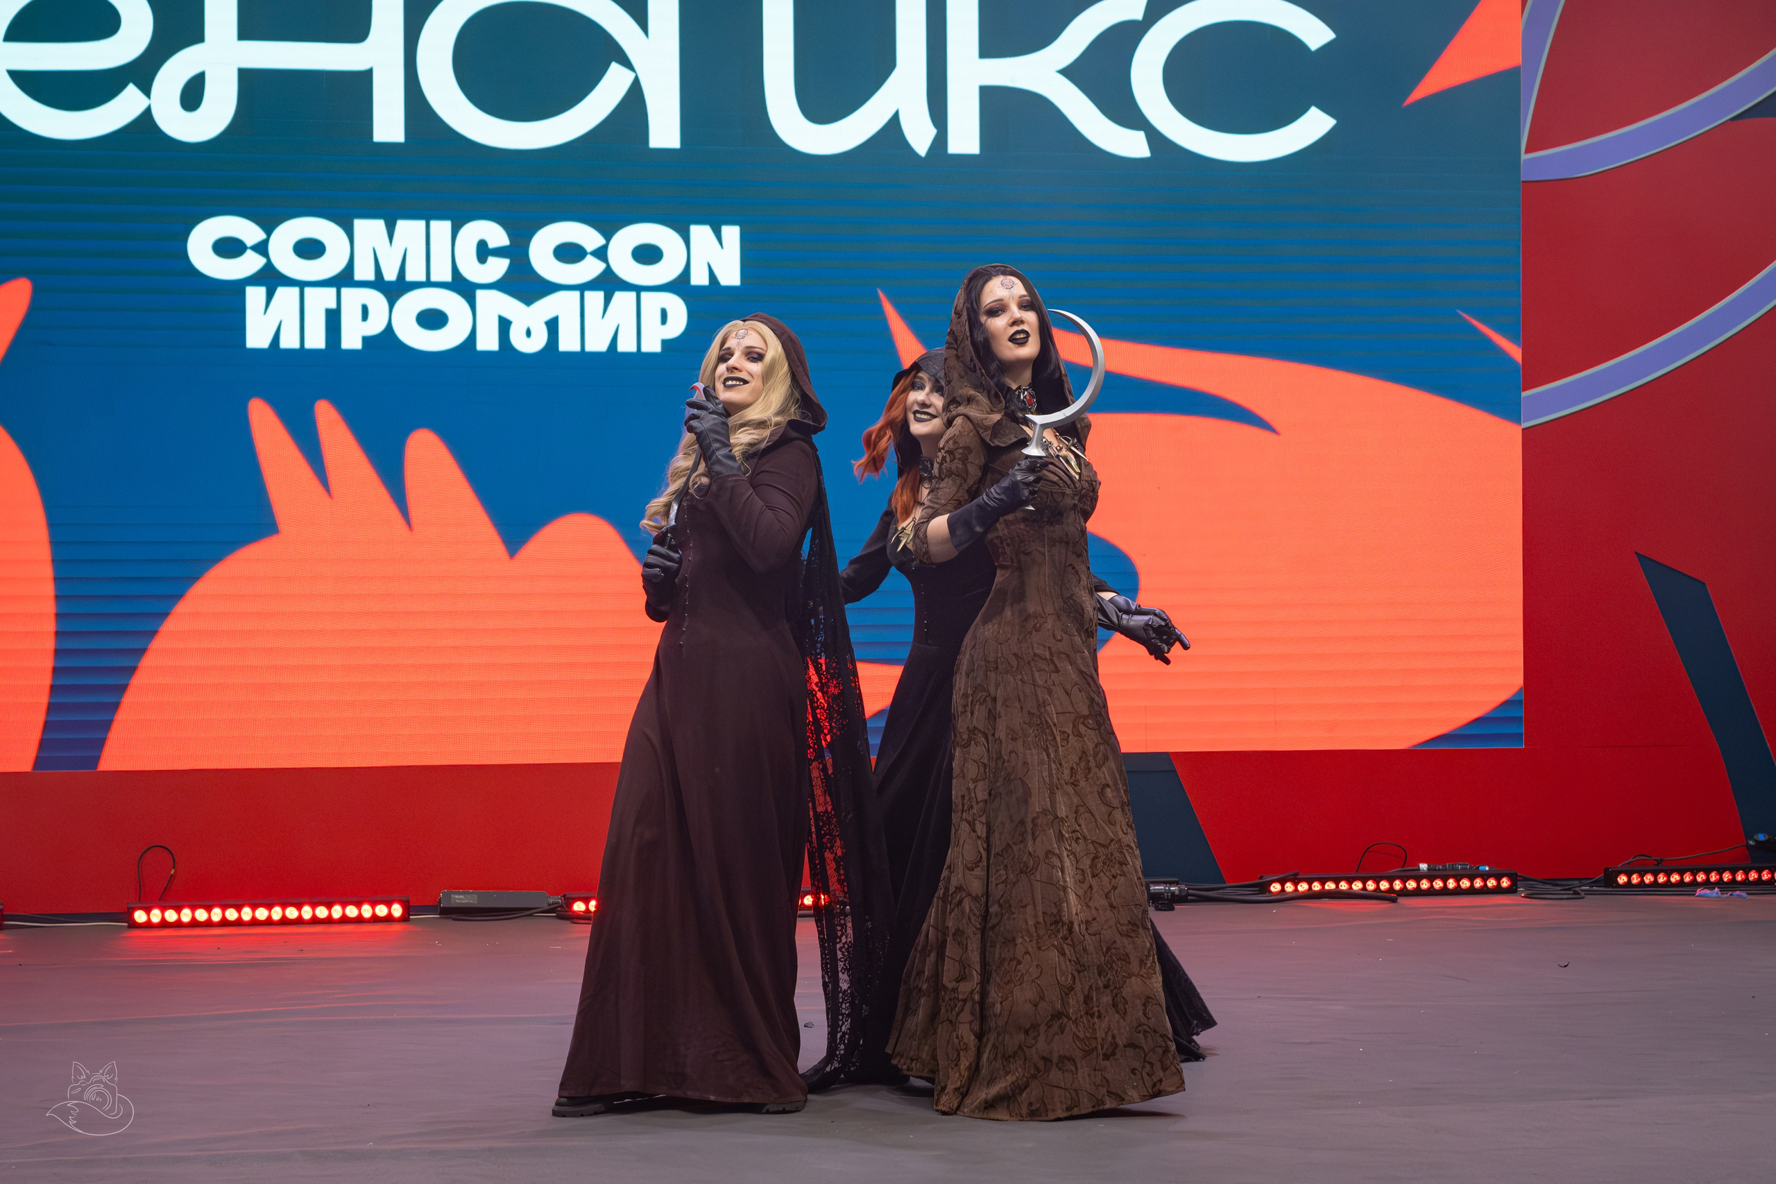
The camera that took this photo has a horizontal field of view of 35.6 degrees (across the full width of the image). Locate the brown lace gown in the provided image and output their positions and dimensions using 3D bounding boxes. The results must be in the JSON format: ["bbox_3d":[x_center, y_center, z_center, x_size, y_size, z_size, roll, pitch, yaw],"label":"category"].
[{"bbox_3d":[0.332,0.363,6.150,0.650,1.530,0.610,0,0,38],"label":"brown lace gown"}]

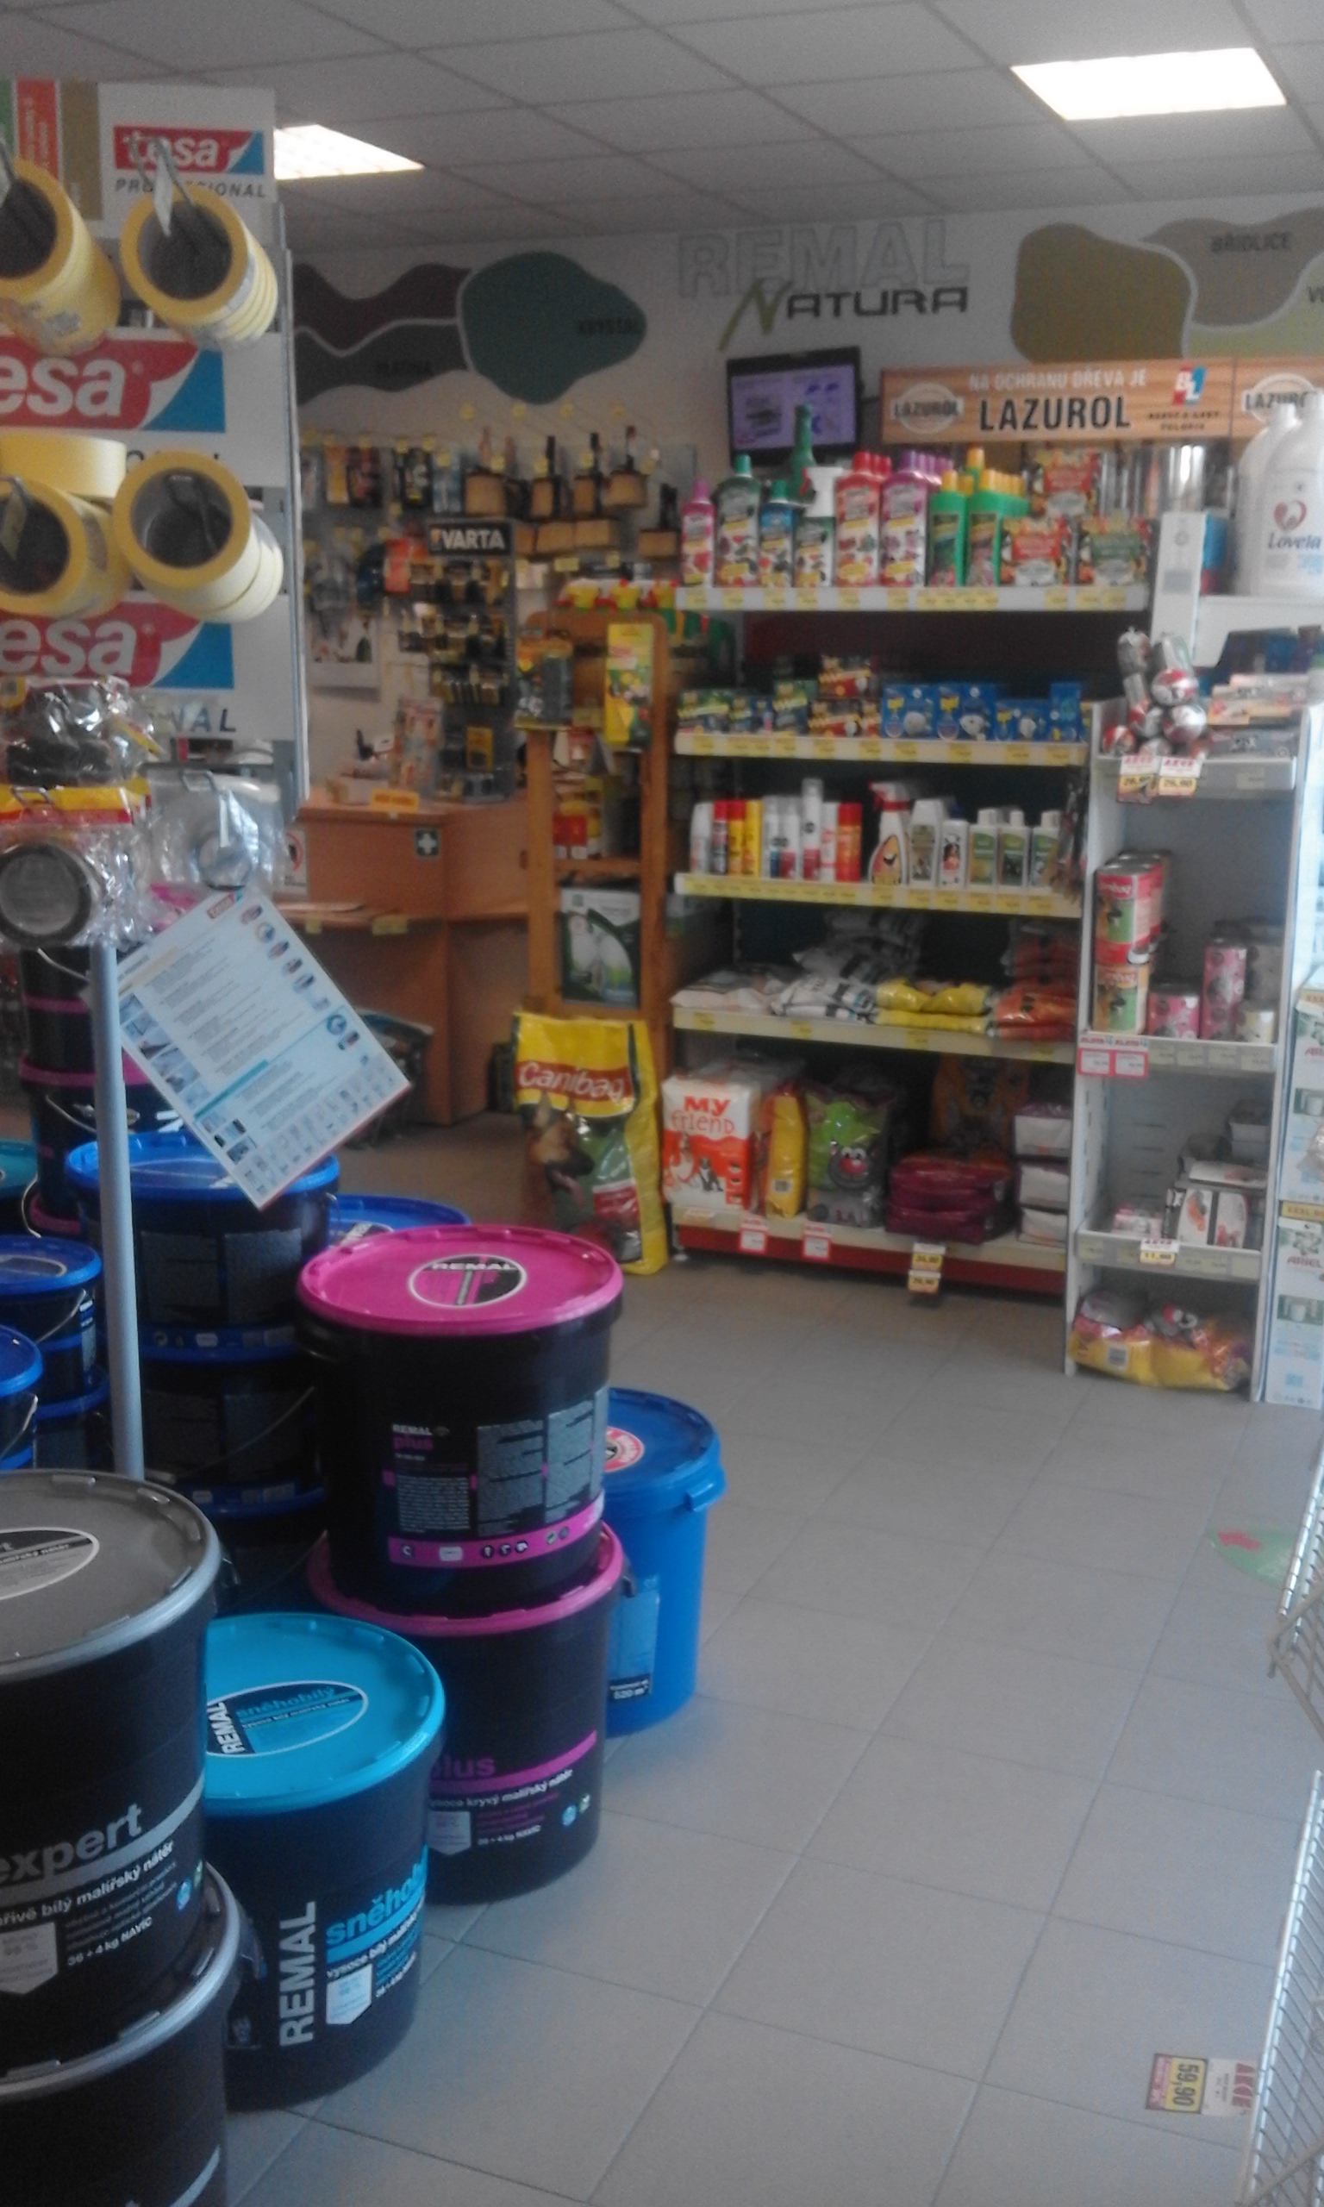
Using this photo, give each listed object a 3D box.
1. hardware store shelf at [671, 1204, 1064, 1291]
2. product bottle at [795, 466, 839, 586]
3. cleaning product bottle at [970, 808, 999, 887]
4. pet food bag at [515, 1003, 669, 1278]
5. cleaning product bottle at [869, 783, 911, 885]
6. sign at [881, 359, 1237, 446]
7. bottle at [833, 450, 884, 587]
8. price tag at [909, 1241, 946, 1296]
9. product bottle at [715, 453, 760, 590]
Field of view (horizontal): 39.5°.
[{"bbox_3d":[0.553,0.278,4.215,0.985,0.088,0.412,6,15,22],"label":"hardware store shelf"},{"bbox_3d":[0.321,-1.199,3.834,0.088,0.242,0.066,5,14,20],"label":"product bottle"},{"bbox_3d":[0.671,-0.531,3.834,0.058,0.161,0.042,5,14,20],"label":"cleaning product bottle"},{"bbox_3d":[-0.169,0.079,4.208,0.327,0.543,0.151,7,16,25],"label":"pet food bag"},{"bbox_3d":[0.479,-0.566,3.904,0.080,0.211,0.050,4,15,12],"label":"cleaning product bottle"},{"bbox_3d":[1.043,-1.841,4.845,0.938,0.196,0.025,5,14,20],"label":"sign"},{"bbox_3d":[0.406,-1.204,3.804,0.090,0.268,0.070,5,14,20],"label":"bottle"},{"bbox_3d":[0.580,0.356,3.991,0.070,0.116,0.020,6,15,22],"label":"price tag"},{"bbox_3d":[0.158,-1.228,3.890,0.092,0.274,0.070,5,14,20],"label":"product bottle"}]

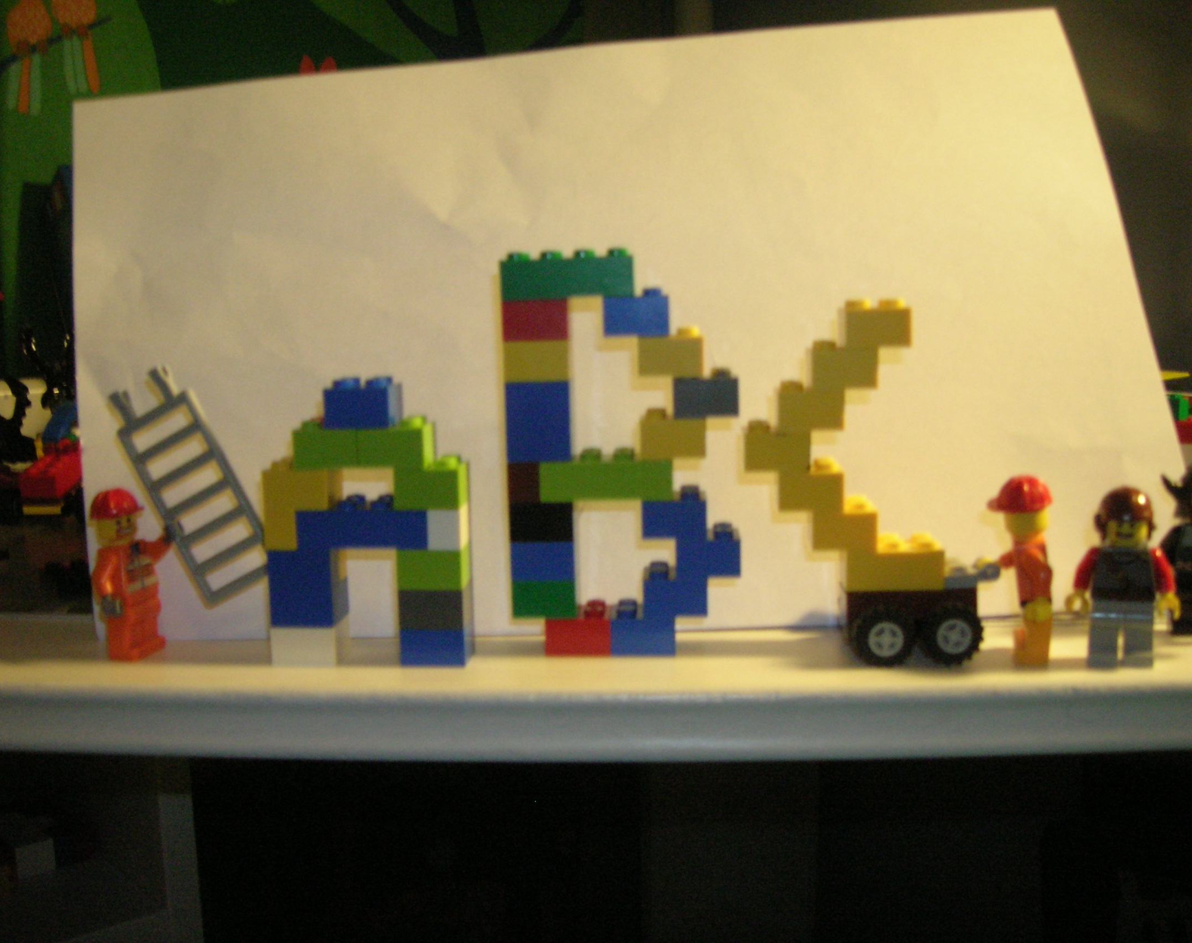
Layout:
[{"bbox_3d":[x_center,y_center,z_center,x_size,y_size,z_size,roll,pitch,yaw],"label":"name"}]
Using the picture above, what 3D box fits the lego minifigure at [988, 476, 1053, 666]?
[{"bbox_3d":[0.099,0.023,0.288,0.016,0.043,0.022,0,6,18],"label":"lego minifigure"}]

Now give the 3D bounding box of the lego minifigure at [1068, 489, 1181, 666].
[{"bbox_3d":[0.122,0.023,0.286,0.025,0.042,0.013,0,6,17],"label":"lego minifigure"}]

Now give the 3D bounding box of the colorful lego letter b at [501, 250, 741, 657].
[{"bbox_3d":[0.007,-0.004,0.304,0.056,0.098,0.016,-1,6,5],"label":"colorful lego letter b"}]

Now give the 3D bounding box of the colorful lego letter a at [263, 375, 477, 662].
[{"bbox_3d":[-0.056,0.012,0.305,0.048,0.069,0.016,-1,6,4],"label":"colorful lego letter a"}]

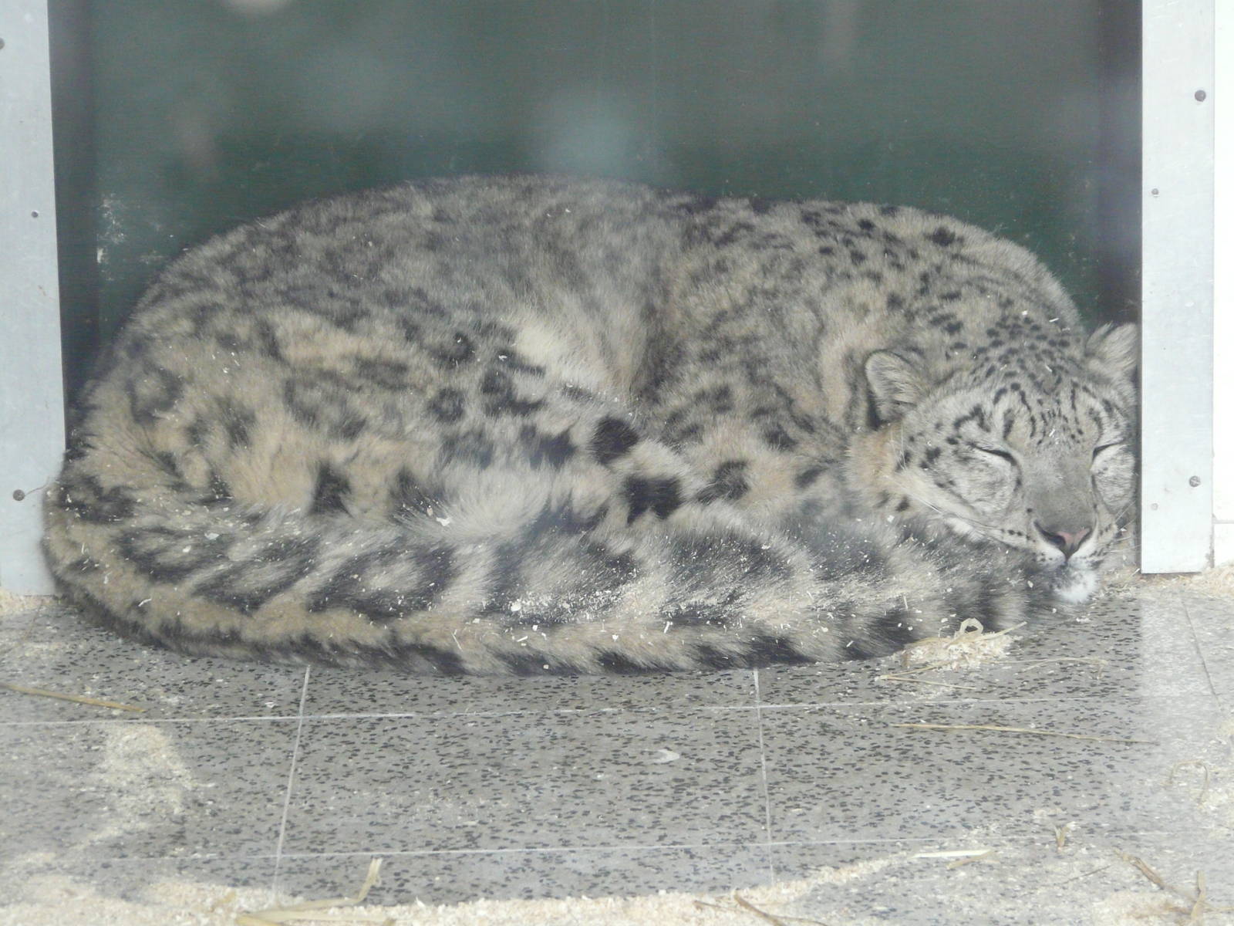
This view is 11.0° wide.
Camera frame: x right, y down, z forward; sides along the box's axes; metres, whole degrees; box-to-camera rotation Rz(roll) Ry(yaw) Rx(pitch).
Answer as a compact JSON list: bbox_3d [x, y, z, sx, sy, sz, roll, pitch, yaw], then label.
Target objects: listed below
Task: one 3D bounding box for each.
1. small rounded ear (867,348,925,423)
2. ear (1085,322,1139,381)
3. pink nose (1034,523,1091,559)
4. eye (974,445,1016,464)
[{"bbox_3d":[0.201,-0.055,4.610,0.043,0.051,0.027,-11,12,3],"label":"small rounded ear"},{"bbox_3d":[0.362,-0.080,4.650,0.043,0.045,0.026,3,14,-18],"label":"ear"},{"bbox_3d":[0.316,0.055,4.525,0.041,0.026,0.021,-6,15,-9],"label":"pink nose"},{"bbox_3d":[0.270,-0.006,4.565,0.031,0.013,0.012,2,13,0],"label":"eye"}]

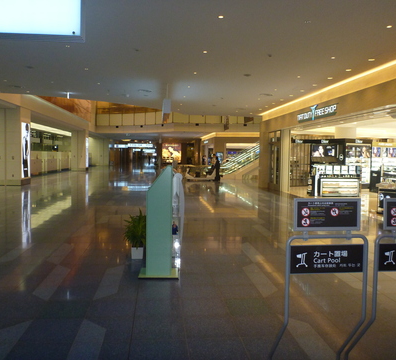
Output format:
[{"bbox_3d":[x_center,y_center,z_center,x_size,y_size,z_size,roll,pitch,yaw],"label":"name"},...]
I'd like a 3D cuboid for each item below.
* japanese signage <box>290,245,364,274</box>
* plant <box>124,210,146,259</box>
[{"bbox_3d":[0.830,0.509,2.500,0.497,0.184,0.020,0,4,-8],"label":"japanese signage"},{"bbox_3d":[-0.946,0.845,6.137,0.450,0.786,0.450,1,4,-6],"label":"plant"}]

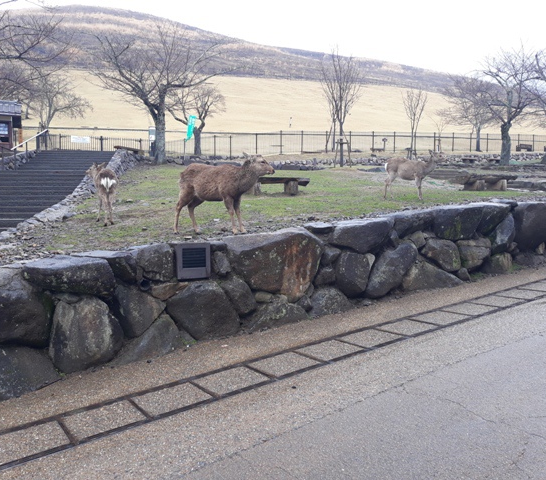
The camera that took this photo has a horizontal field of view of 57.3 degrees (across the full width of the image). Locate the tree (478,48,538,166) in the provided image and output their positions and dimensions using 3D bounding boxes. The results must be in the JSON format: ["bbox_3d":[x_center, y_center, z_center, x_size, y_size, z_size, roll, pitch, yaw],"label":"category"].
[{"bbox_3d":[12.791,-7.221,27.000,3.500,6.300,3.400,0,5,0],"label":"tree"}]

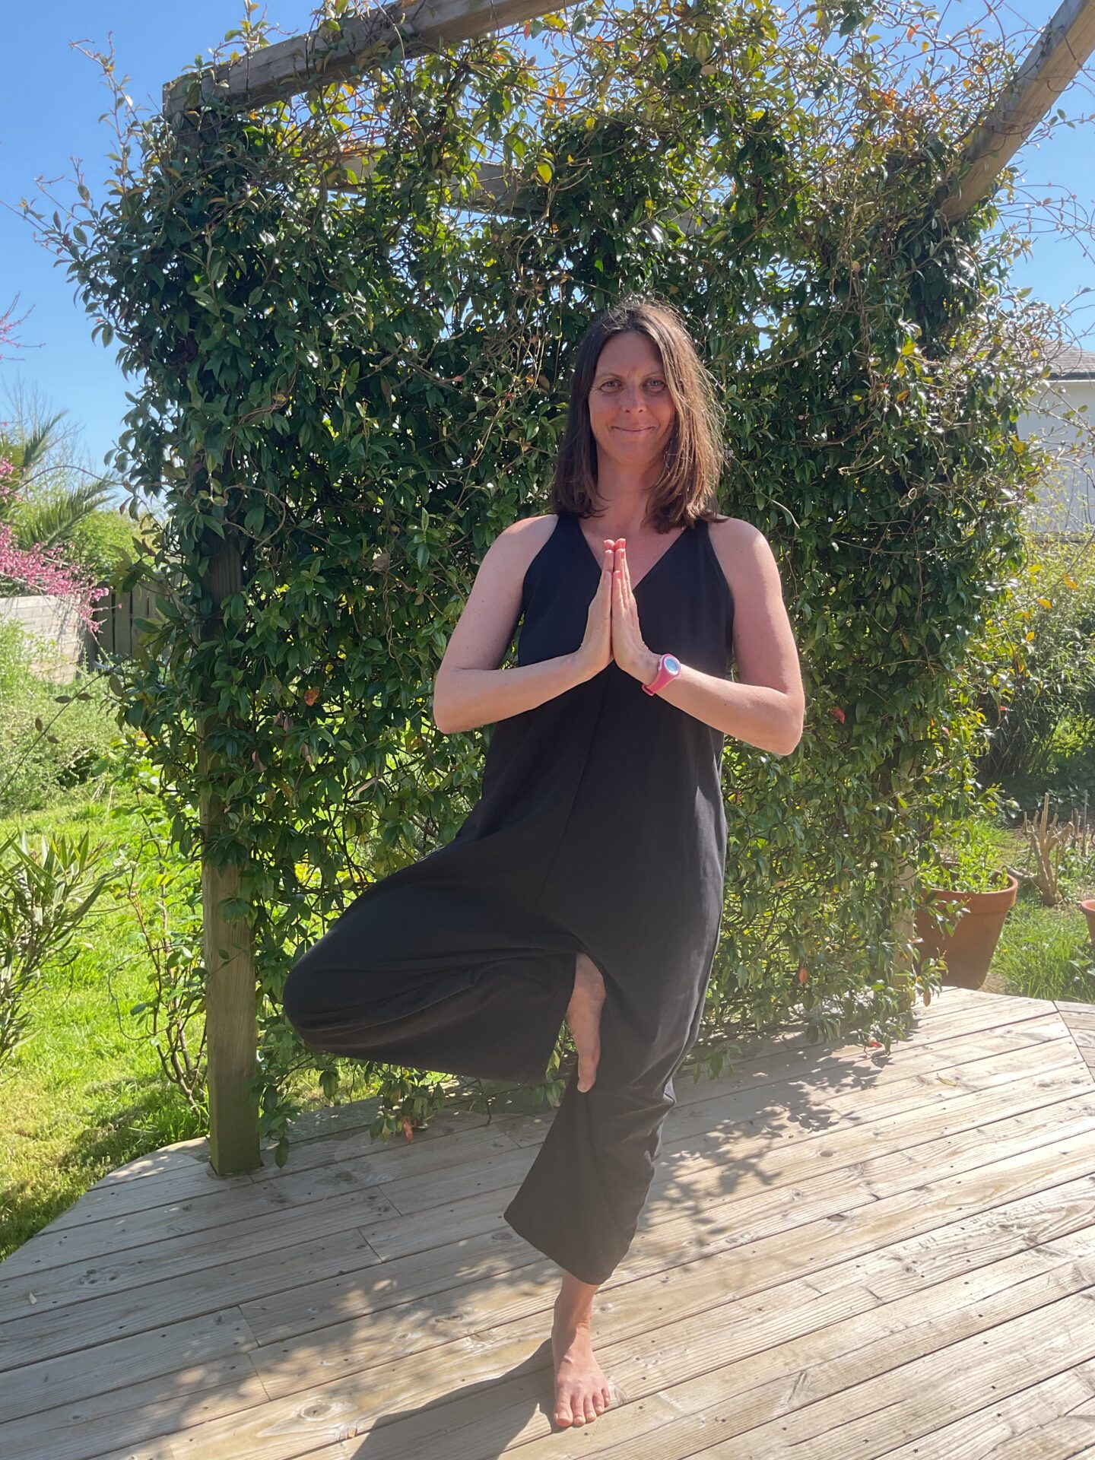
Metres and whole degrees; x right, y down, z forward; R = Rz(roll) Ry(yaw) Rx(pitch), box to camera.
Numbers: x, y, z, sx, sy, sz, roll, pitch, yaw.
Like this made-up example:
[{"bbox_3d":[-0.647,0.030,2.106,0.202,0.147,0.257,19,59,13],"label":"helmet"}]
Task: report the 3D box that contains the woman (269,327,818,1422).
[{"bbox_3d":[0.008,0.225,1.835,0.760,1.705,0.440,1,8,3],"label":"woman"}]

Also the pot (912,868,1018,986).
[{"bbox_3d":[1.368,0.676,4.117,0.382,0.366,0.382,0,8,0],"label":"pot"}]

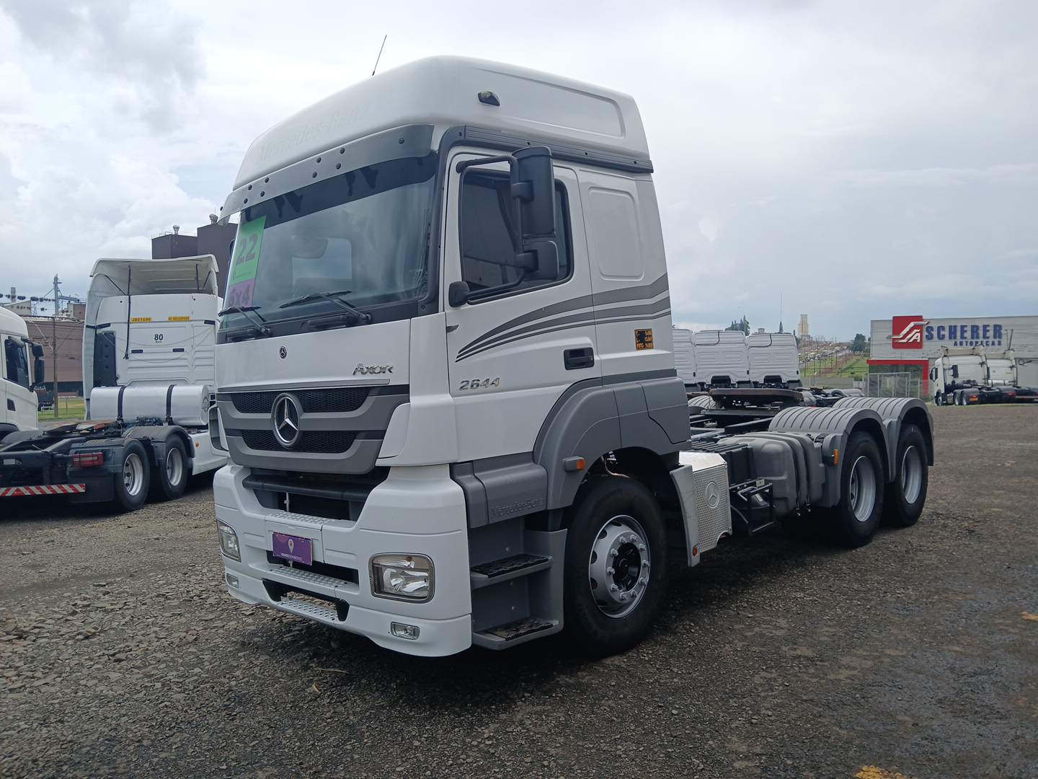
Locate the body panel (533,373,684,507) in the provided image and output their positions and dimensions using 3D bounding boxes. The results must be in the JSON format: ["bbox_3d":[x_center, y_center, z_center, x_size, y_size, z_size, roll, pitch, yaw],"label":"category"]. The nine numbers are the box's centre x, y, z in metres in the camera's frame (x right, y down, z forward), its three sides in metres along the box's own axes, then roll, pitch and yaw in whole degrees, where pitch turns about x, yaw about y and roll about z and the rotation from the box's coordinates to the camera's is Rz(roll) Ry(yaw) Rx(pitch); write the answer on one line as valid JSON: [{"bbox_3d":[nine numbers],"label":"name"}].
[{"bbox_3d":[0.505,0.260,4.561,0.260,0.660,1.460,-2,4,44],"label":"body panel"}]

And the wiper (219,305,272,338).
[{"bbox_3d":[-1.686,-0.408,4.770,0.110,0.220,0.850,0,-1,-39],"label":"wiper"}]

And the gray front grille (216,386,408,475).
[{"bbox_3d":[-1.267,0.213,4.343,2.040,0.440,0.190,-2,4,44],"label":"gray front grille"}]

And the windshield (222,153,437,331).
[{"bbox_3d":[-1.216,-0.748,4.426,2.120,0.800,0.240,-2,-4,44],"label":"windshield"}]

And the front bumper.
[{"bbox_3d":[-1.180,0.841,4.415,2.450,0.920,0.300,-2,4,44],"label":"front bumper"}]

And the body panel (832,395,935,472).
[{"bbox_3d":[3.889,0.481,8.345,0.630,0.800,1.380,-2,0,44],"label":"body panel"}]

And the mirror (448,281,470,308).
[{"bbox_3d":[-0.286,-0.447,3.673,0.100,0.135,0.100,-2,4,44],"label":"mirror"}]

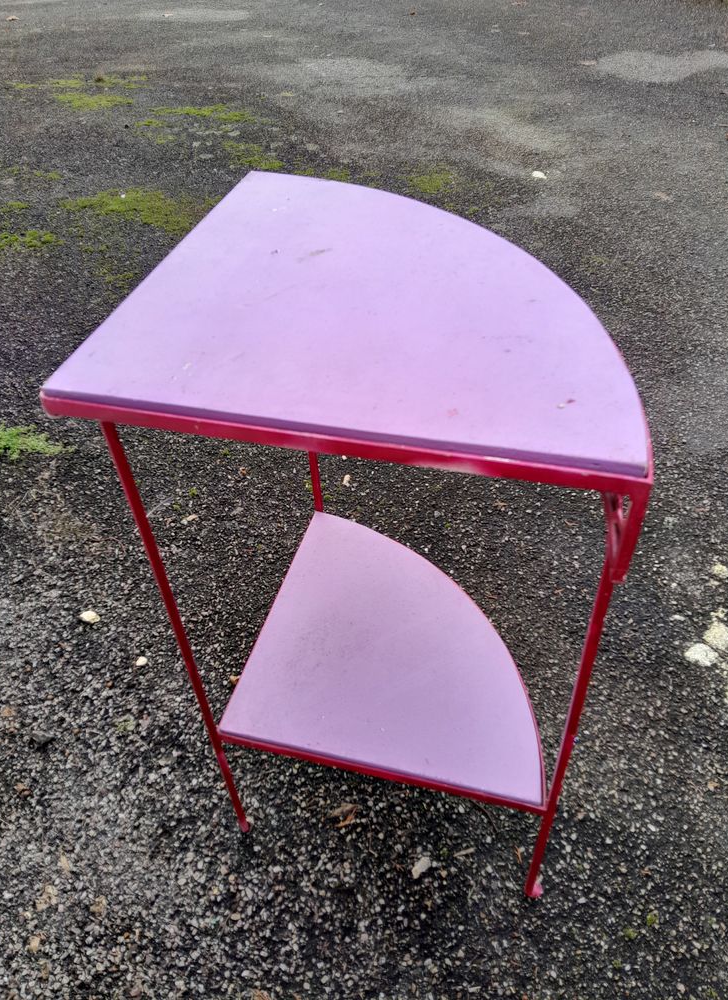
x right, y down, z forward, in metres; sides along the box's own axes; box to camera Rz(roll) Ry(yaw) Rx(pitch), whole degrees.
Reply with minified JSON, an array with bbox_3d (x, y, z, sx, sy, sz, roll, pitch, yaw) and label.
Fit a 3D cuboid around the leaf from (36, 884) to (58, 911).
[{"bbox_3d":[-0.430,0.539,1.018,0.022,0.006,0.026,23,49,26],"label":"leaf"}]

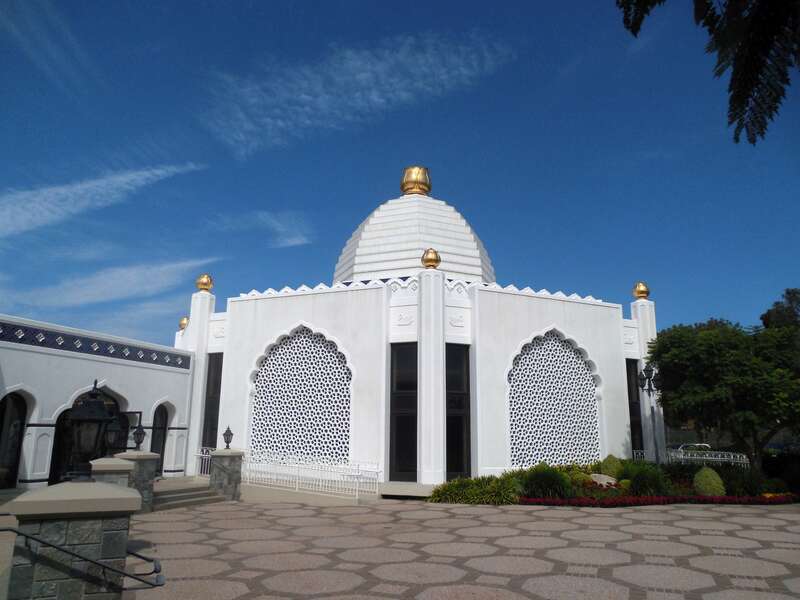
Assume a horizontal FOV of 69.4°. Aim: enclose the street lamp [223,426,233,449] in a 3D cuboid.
[{"bbox_3d":[-4.821,3.865,16.239,0.270,0.635,0.270,-5,-14,22],"label":"street lamp"}]

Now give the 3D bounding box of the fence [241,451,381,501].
[{"bbox_3d":[-3.040,5.223,17.428,4.900,1.220,1.750,-5,-14,22],"label":"fence"}]

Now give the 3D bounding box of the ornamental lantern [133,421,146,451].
[{"bbox_3d":[-6.029,3.159,13.383,0.270,0.630,0.270,-5,-14,22],"label":"ornamental lantern"}]

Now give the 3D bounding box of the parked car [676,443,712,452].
[{"bbox_3d":[20.242,10.693,39.833,4.600,1.460,1.800,-5,-14,22],"label":"parked car"}]

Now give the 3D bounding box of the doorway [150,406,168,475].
[{"bbox_3d":[-7.766,4.522,18.592,0.320,2.320,0.860,-5,-14,22],"label":"doorway"}]

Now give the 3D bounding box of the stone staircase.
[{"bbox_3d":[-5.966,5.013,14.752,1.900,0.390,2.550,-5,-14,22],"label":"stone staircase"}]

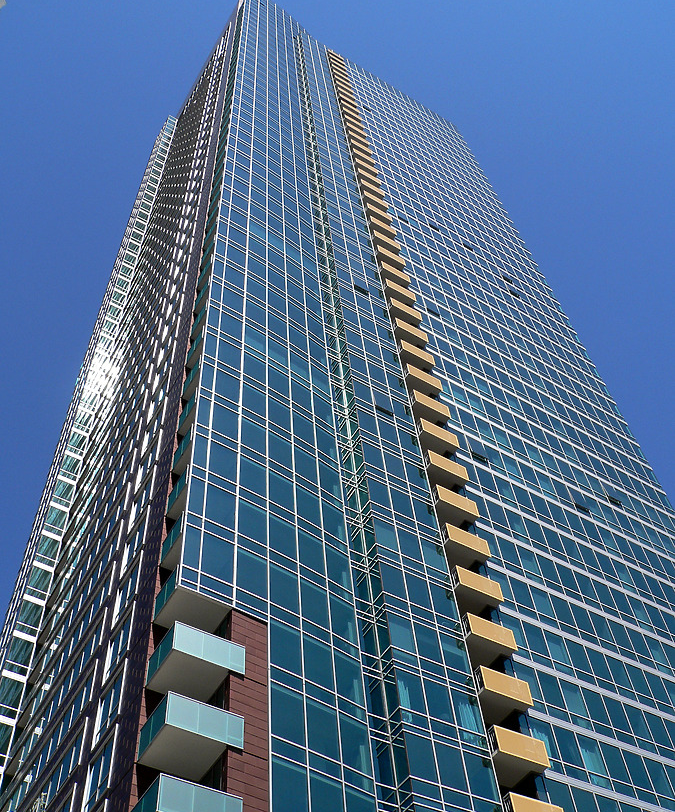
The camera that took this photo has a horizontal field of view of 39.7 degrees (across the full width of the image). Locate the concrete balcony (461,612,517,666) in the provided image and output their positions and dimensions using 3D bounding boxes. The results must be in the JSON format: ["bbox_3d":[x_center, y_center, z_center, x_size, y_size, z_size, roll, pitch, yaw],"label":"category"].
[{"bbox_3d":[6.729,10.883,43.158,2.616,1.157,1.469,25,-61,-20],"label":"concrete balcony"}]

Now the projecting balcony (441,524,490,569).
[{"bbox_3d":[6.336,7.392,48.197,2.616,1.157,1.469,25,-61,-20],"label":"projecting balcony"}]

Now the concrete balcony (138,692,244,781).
[{"bbox_3d":[-4.869,11.096,31.073,2.821,1.249,2.257,25,-61,-20],"label":"concrete balcony"}]

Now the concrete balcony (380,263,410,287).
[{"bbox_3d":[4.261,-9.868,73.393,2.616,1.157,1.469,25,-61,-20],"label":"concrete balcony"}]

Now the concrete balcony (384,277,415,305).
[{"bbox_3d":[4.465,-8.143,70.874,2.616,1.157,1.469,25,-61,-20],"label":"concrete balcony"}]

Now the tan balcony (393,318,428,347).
[{"bbox_3d":[4.890,-4.748,65.834,2.604,1.184,1.400,25,-61,-20],"label":"tan balcony"}]

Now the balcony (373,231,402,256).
[{"bbox_3d":[3.834,-13.374,78.661,2.604,1.184,1.400,25,-61,-20],"label":"balcony"}]

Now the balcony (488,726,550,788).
[{"bbox_3d":[7.039,14.127,37.718,2.604,1.184,1.400,25,-61,-20],"label":"balcony"}]

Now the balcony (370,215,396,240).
[{"bbox_3d":[3.663,-15.049,81.192,2.604,1.184,1.400,25,-61,-20],"label":"balcony"}]

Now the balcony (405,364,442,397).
[{"bbox_3d":[5.322,-1.308,60.715,2.604,1.184,1.400,25,-61,-20],"label":"balcony"}]

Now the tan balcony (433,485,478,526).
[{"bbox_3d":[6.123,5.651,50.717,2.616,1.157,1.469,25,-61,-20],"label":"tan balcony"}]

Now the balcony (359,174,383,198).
[{"bbox_3d":[3.038,-20.135,88.992,2.604,1.184,1.400,25,-61,-20],"label":"balcony"}]

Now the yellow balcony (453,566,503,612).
[{"bbox_3d":[6.515,9.066,45.353,2.604,1.184,1.400,25,-61,-20],"label":"yellow balcony"}]

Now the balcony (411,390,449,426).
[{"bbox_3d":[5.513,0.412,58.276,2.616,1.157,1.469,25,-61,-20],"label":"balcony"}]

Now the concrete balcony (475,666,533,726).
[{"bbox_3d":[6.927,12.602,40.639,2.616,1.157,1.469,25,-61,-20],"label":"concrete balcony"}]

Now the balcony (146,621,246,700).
[{"bbox_3d":[-5.072,9.391,33.614,2.821,1.249,2.257,25,-61,-20],"label":"balcony"}]

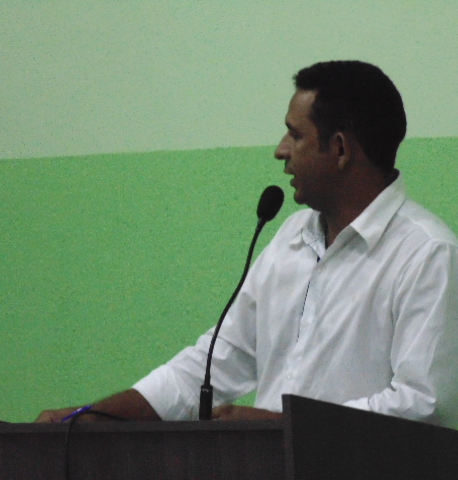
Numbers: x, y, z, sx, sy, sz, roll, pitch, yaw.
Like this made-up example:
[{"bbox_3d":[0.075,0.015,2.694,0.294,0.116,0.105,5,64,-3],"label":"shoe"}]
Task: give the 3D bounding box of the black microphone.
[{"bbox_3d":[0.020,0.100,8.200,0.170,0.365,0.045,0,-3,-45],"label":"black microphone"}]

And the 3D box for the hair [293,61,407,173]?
[{"bbox_3d":[0.199,-0.203,8.500,0.190,0.185,0.165,-1,-2,-18],"label":"hair"}]

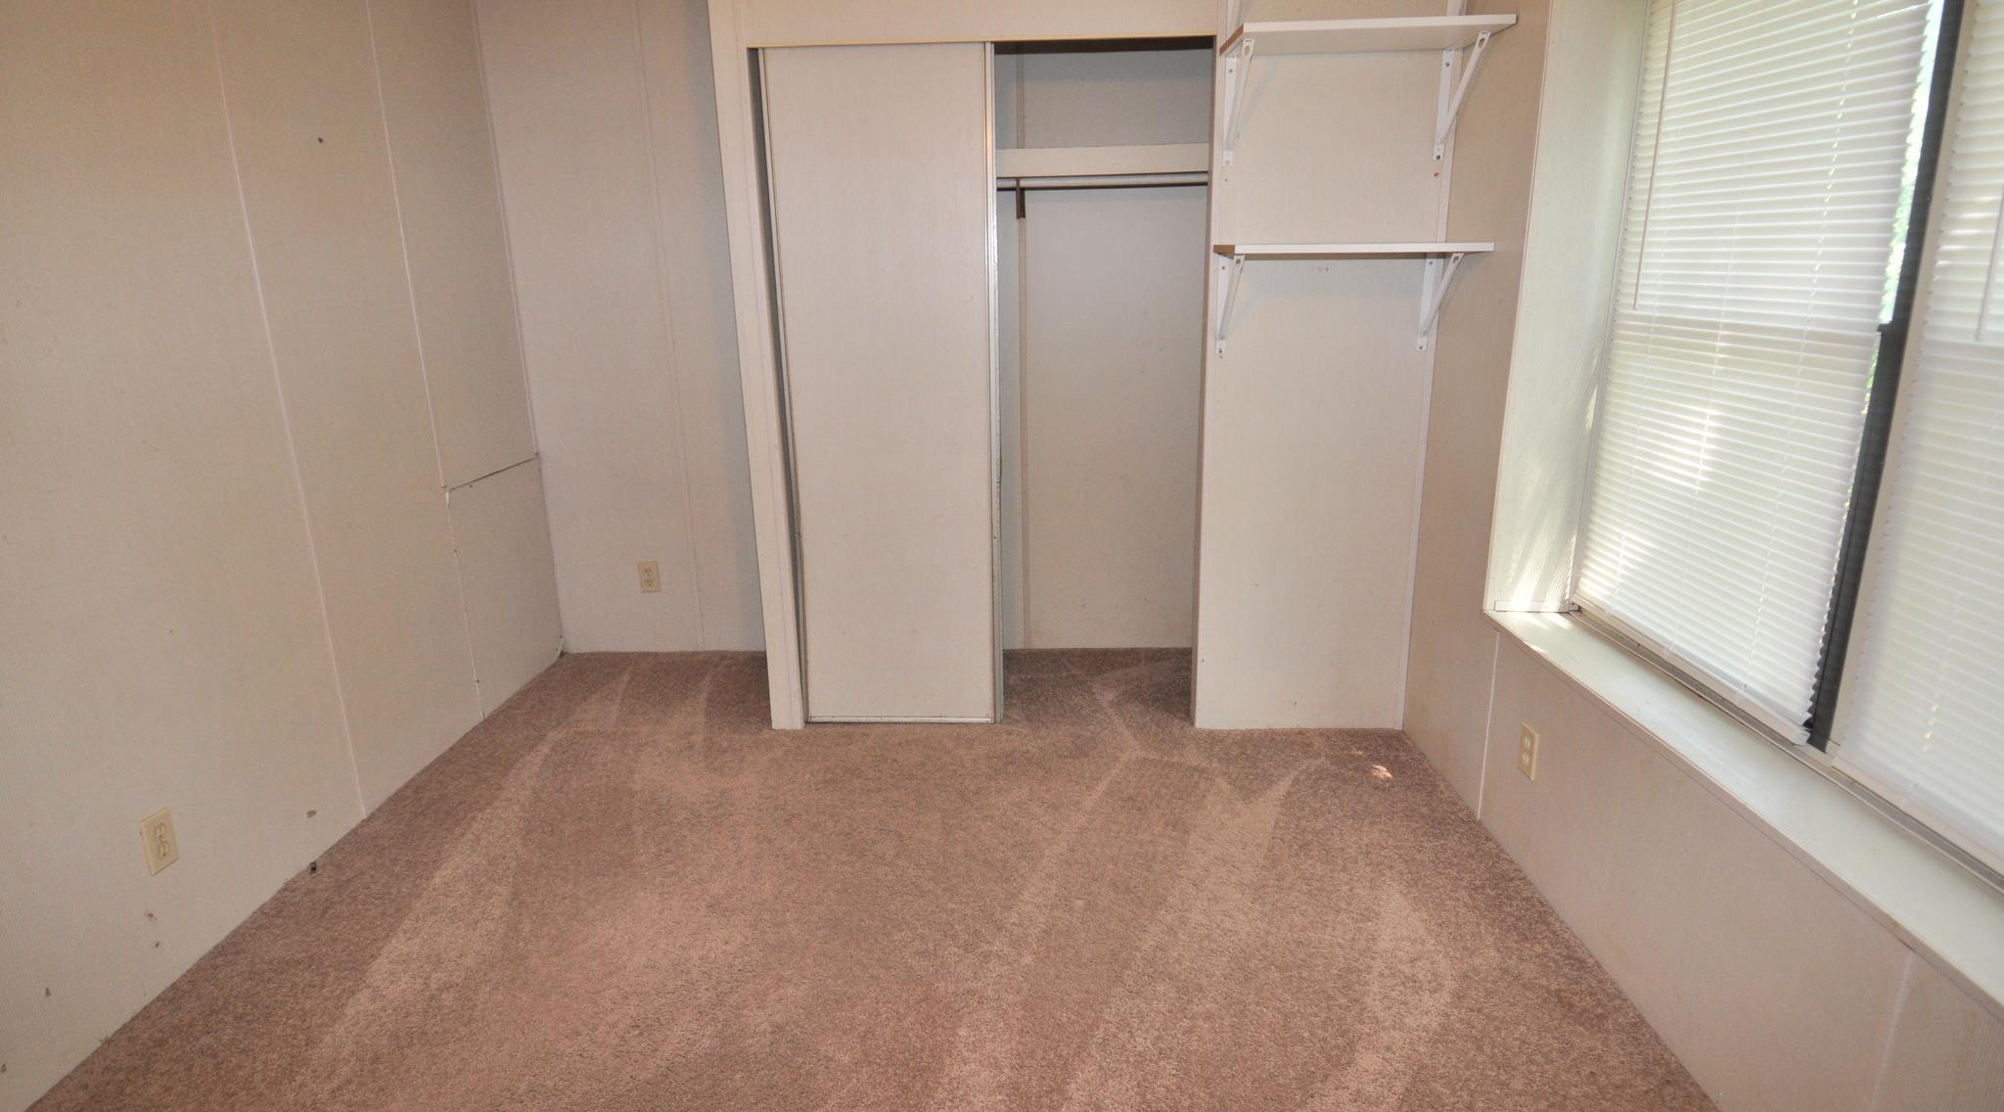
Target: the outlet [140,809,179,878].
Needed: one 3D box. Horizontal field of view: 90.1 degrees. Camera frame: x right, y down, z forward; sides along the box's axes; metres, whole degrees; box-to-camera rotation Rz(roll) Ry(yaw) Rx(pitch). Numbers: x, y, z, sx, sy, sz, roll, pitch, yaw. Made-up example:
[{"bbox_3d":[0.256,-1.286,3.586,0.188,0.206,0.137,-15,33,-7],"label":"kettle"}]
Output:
[{"bbox_3d":[-1.652,0.559,1.968,0.009,0.114,0.069,0,15,2],"label":"outlet"}]

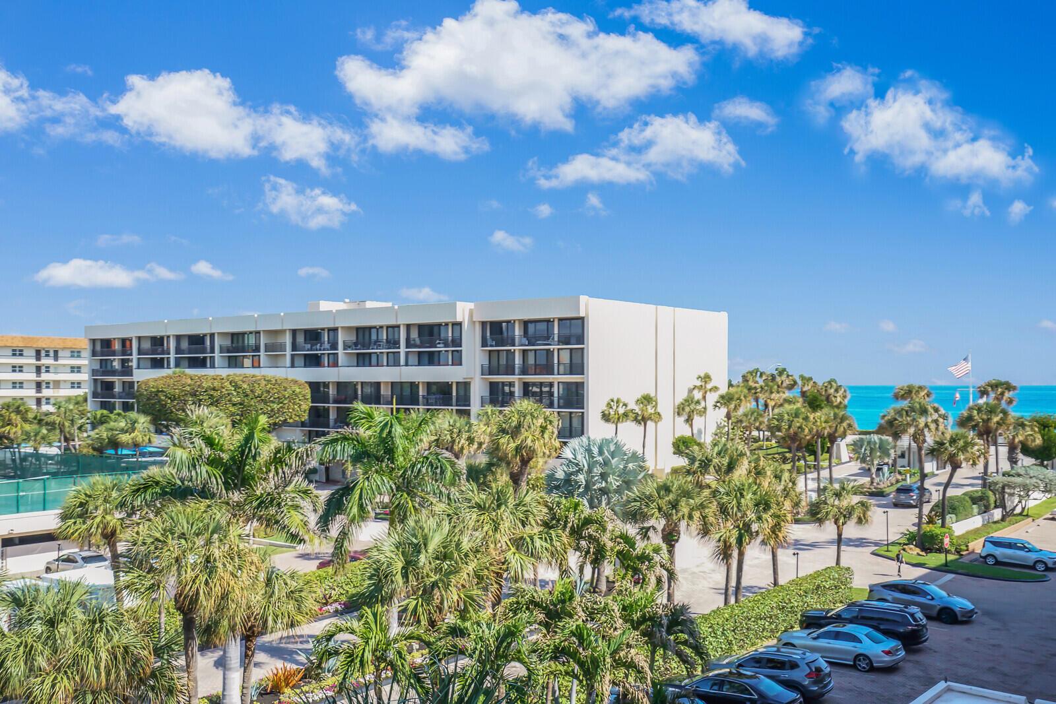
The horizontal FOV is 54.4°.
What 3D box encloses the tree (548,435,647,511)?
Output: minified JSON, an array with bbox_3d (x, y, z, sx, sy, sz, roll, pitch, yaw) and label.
[{"bbox_3d":[3.544,8.325,52.816,5.190,8.023,5.190,0,-2,4],"label":"tree"}]

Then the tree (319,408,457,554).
[{"bbox_3d":[-5.579,7.112,40.799,5.670,10.120,5.670,0,-2,0],"label":"tree"}]

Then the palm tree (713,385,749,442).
[{"bbox_3d":[24.027,9.088,121.777,4.040,10.054,4.040,0,-2,11],"label":"palm tree"}]

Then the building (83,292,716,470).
[{"bbox_3d":[-19.113,5.387,126.335,80.500,18.900,28.300,-1,-2,37],"label":"building"}]

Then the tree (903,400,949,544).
[{"bbox_3d":[26.050,8.084,67.281,3.100,9.830,3.100,0,-2,0],"label":"tree"}]

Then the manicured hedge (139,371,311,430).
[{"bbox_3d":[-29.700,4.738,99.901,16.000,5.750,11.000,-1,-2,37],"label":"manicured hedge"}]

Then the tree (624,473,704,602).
[{"bbox_3d":[6.441,8.996,47.744,3.860,6.580,3.860,0,-2,0],"label":"tree"}]

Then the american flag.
[{"bbox_3d":[49.598,1.753,118.002,3.000,2.500,0.450,1,-2,-18],"label":"american flag"}]

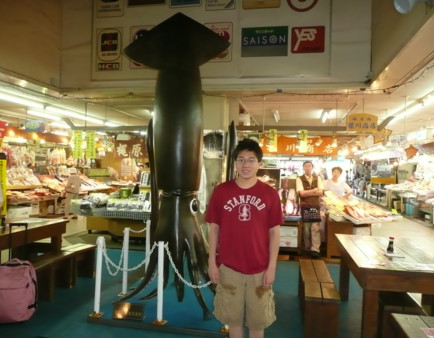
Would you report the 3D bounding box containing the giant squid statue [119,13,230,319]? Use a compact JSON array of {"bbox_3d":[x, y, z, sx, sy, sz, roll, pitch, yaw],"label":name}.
[{"bbox_3d":[-0.410,-0.134,3.969,1.270,3.150,0.970,2,0,13],"label":"giant squid statue"}]

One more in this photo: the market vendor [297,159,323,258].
[{"bbox_3d":[1.638,0.710,6.382,0.480,1.660,0.330,2,0,12],"label":"market vendor"}]

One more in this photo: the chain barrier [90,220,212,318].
[{"bbox_3d":[-0.455,1.050,3.964,1.330,0.770,1.220,2,0,12],"label":"chain barrier"}]

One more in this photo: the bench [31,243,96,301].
[{"bbox_3d":[-1.876,1.235,4.234,0.290,0.430,1.300,2,0,12],"label":"bench"}]

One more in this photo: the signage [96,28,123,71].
[{"bbox_3d":[-1.884,-2.100,6.400,0.485,0.755,0.030,2,0,12],"label":"signage"}]

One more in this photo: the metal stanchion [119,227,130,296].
[{"bbox_3d":[-1.035,1.041,4.100,0.120,0.745,0.120,2,0,12],"label":"metal stanchion"}]

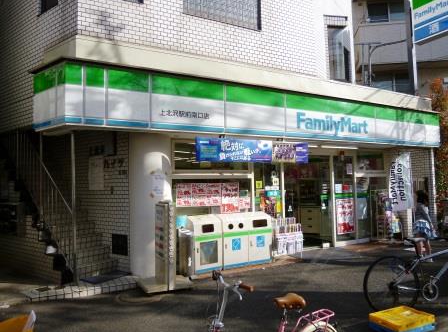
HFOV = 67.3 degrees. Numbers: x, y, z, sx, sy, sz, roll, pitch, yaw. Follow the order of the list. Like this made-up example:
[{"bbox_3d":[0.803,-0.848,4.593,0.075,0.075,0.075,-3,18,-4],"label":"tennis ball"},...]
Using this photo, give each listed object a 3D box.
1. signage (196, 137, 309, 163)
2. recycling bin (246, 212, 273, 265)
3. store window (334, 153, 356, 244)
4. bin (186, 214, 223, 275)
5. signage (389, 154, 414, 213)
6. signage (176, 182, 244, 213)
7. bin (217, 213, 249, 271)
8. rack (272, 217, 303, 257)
[{"bbox_3d":[0.612,-0.250,6.041,2.445,0.400,0.040,0,-3,-29],"label":"signage"},{"bbox_3d":[0.593,1.382,6.542,0.540,0.940,0.380,0,-3,-29],"label":"recycling bin"},{"bbox_3d":[2.924,0.804,8.105,0.850,2.140,0.080,0,-3,-29],"label":"store window"},{"bbox_3d":[-0.357,1.376,6.008,0.540,0.940,0.380,0,-3,-29],"label":"bin"},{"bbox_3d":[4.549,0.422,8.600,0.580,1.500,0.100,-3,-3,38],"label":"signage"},{"bbox_3d":[-0.194,0.598,6.379,1.500,0.520,0.030,0,-3,-29],"label":"signage"},{"bbox_3d":[0.123,1.379,6.277,0.540,0.940,0.380,0,-3,-29],"label":"bin"},{"bbox_3d":[1.233,1.439,6.750,0.580,0.820,0.330,0,-3,-29],"label":"rack"}]

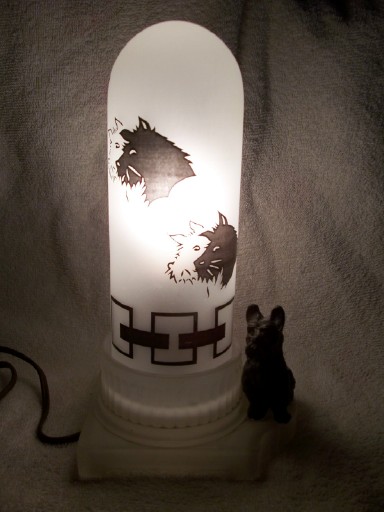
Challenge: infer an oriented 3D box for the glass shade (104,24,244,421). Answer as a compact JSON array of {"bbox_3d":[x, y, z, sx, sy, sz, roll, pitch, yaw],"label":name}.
[{"bbox_3d":[-0.012,-0.022,0.345,0.103,0.247,0.103,1,17,0],"label":"glass shade"}]

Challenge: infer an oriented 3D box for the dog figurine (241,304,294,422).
[{"bbox_3d":[0.059,0.069,0.373,0.039,0.081,0.051,5,17,11],"label":"dog figurine"}]

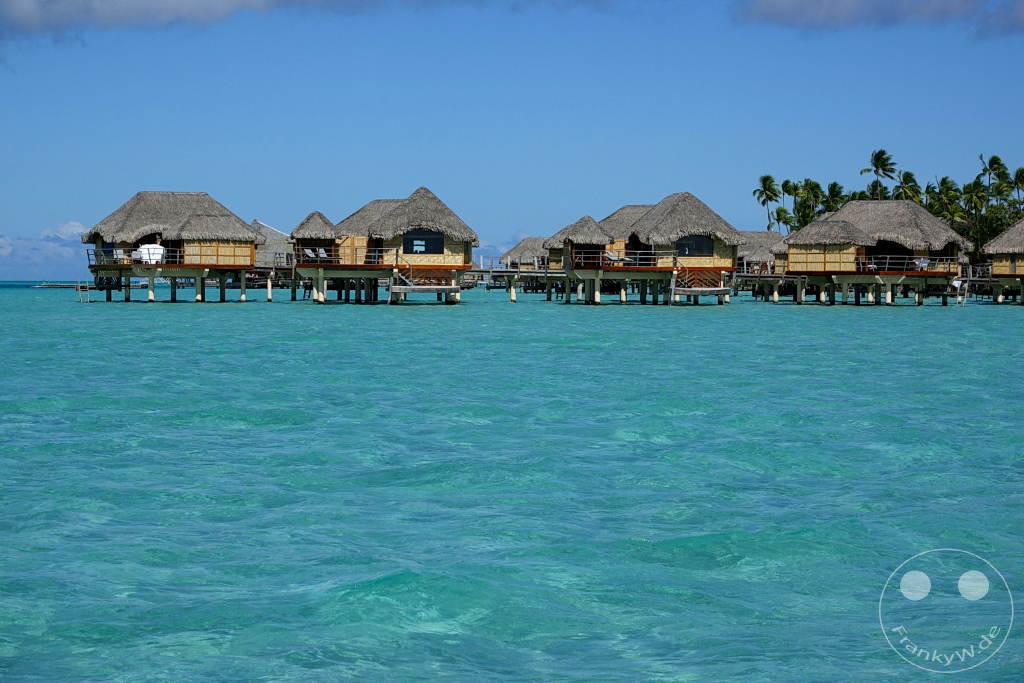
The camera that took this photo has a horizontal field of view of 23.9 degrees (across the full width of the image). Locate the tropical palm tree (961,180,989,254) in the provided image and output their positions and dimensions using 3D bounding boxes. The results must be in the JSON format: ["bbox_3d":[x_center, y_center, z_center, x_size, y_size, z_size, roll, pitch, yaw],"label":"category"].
[{"bbox_3d":[76.713,-18.061,399.790,4.300,17.800,4.300,0,1,0],"label":"tropical palm tree"}]

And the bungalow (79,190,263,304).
[{"bbox_3d":[-22.249,-6.238,158.946,11.820,7.320,11.300,0,1,0],"label":"bungalow"}]

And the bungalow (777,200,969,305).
[{"bbox_3d":[24.311,-6.005,162.949,12.780,7.000,11.300,0,1,0],"label":"bungalow"}]

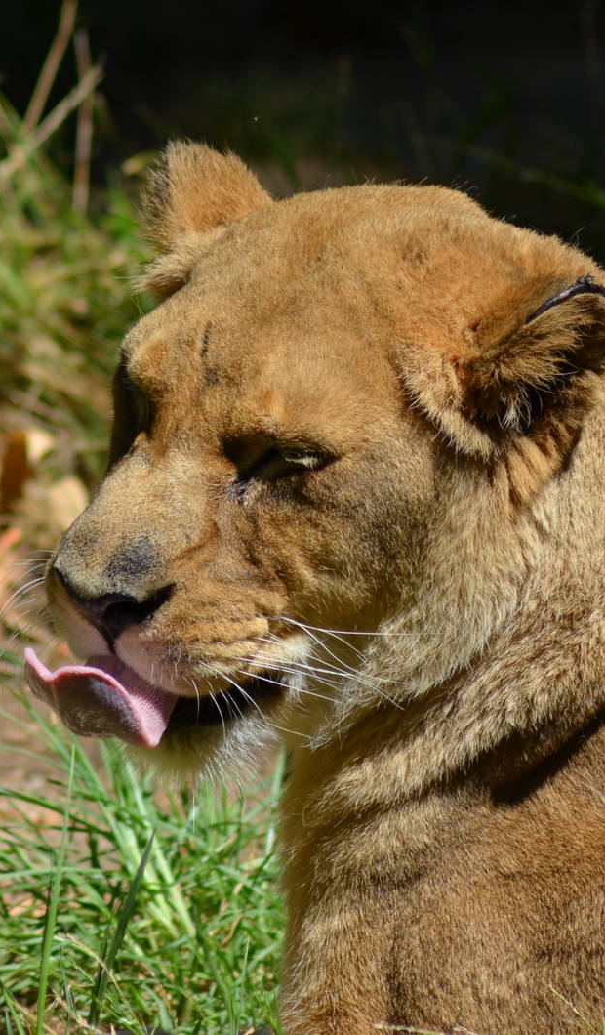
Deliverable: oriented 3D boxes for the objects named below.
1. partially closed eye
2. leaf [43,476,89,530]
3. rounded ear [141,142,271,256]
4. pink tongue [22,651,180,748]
[{"bbox_3d":[-0.009,-0.026,7.280,0.050,0.021,0.020,0,22,16],"label":"partially closed eye"},{"bbox_3d":[-0.131,-0.007,8.800,0.030,0.032,0.015,0,14,0],"label":"leaf"},{"bbox_3d":[-0.046,-0.150,7.420,0.048,0.056,0.075,-15,12,-11],"label":"rounded ear"},{"bbox_3d":[-0.094,0.084,7.250,0.045,0.030,0.062,-23,28,-31],"label":"pink tongue"}]

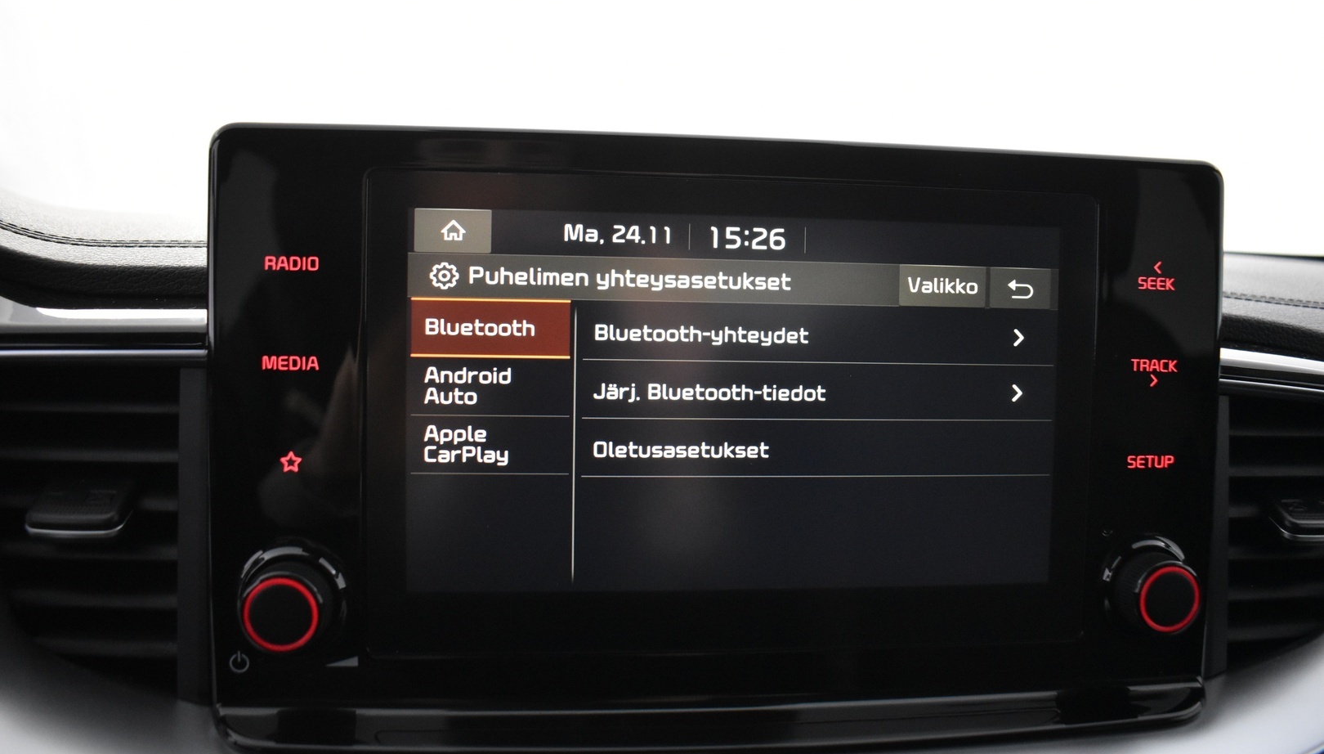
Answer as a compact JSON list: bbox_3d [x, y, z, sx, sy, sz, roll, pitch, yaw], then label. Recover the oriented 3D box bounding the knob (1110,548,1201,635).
[{"bbox_3d":[0.138,0.060,0.277,0.021,0.021,0.013,1,2,-7],"label":"knob"}]

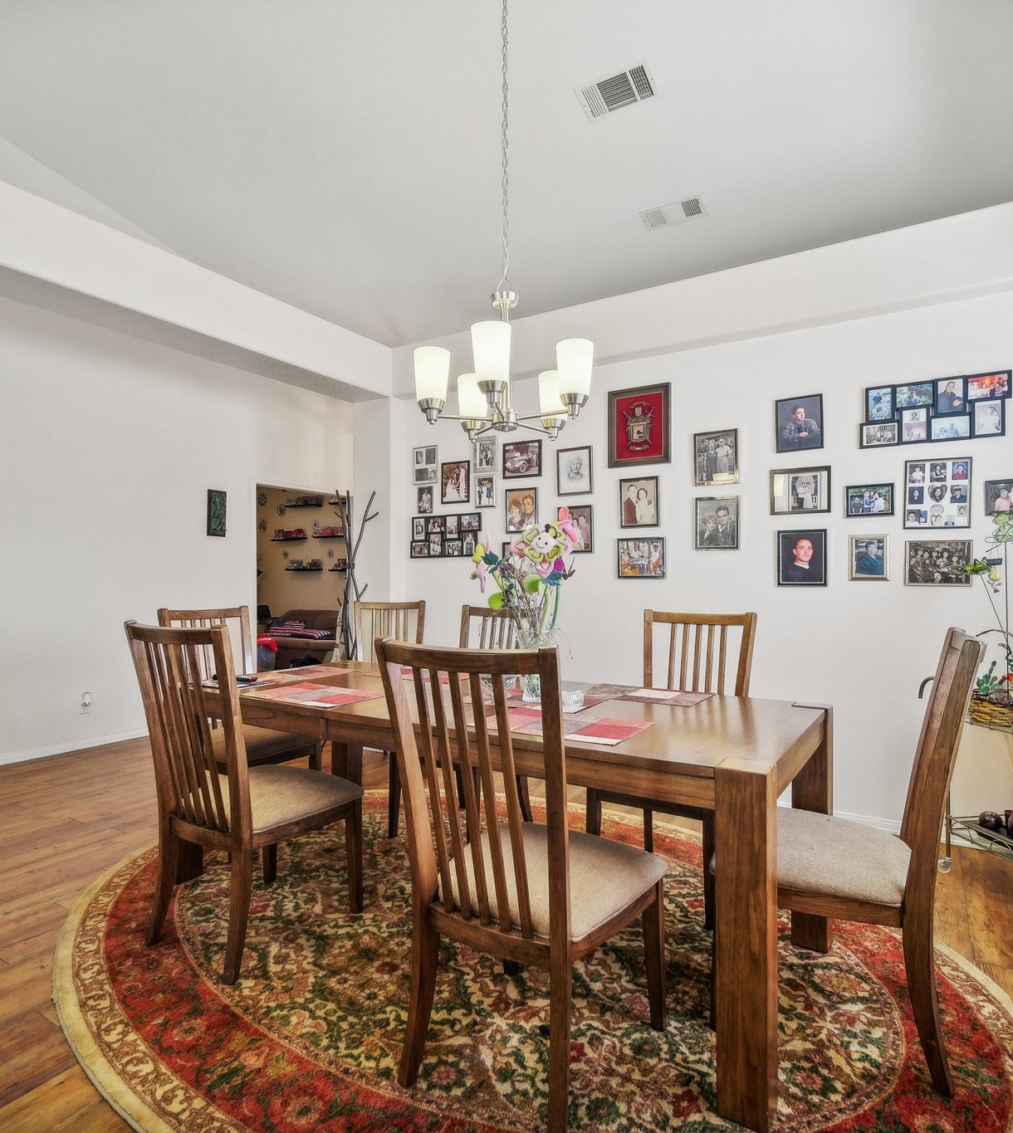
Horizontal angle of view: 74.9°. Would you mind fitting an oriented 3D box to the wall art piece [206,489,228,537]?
[{"bbox_3d":[-2.394,-0.438,5.490,0.030,0.380,0.170,-1,-1,33],"label":"wall art piece"}]

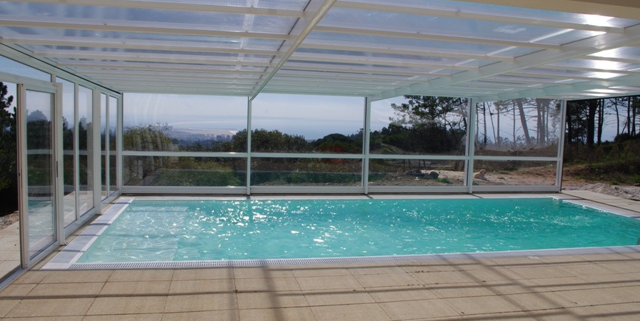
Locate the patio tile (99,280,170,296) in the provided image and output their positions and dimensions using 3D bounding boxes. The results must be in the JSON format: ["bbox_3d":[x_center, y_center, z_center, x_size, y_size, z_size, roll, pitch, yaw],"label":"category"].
[{"bbox_3d":[-1.690,1.195,4.410,0.600,0.035,0.400,1,5,-12],"label":"patio tile"}]

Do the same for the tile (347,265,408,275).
[{"bbox_3d":[0.592,1.196,5.245,0.600,0.040,0.400,1,5,-12],"label":"tile"}]

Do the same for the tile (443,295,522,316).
[{"bbox_3d":[1.437,1.305,4.282,0.600,0.035,0.400,1,5,-12],"label":"tile"}]

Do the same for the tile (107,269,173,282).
[{"bbox_3d":[-1.774,1.161,4.794,0.600,0.035,0.400,1,5,-12],"label":"tile"}]

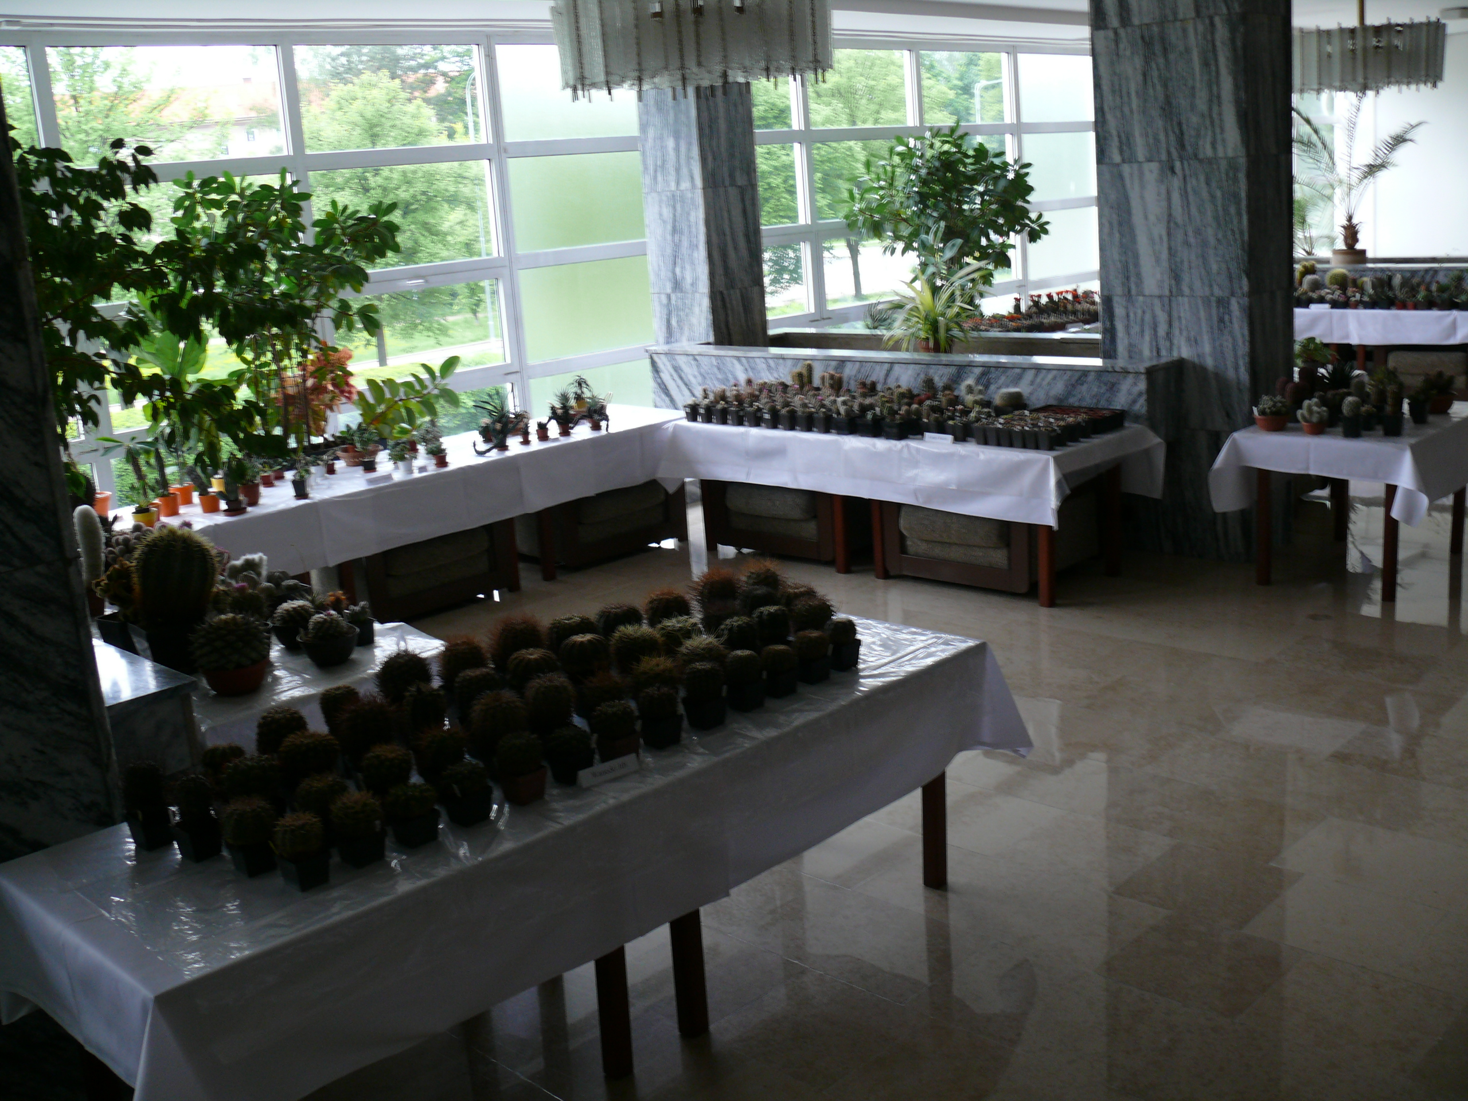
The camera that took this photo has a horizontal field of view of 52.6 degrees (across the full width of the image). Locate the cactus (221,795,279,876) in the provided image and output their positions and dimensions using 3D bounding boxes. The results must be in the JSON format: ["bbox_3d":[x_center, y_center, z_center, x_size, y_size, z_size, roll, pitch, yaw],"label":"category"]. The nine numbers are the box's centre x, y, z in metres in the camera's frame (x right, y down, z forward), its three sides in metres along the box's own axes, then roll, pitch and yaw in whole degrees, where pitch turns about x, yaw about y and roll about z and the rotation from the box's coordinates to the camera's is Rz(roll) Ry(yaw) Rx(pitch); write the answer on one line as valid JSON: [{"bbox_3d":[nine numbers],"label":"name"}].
[{"bbox_3d":[-0.935,0.549,2.888,0.103,0.140,0.103,10,19,44],"label":"cactus"}]

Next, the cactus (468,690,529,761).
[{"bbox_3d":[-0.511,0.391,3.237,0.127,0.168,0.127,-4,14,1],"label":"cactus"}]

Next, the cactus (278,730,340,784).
[{"bbox_3d":[-0.909,0.445,3.175,0.131,0.115,0.131,10,19,44],"label":"cactus"}]

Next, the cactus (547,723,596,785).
[{"bbox_3d":[-0.351,0.434,3.198,0.091,0.112,0.091,-4,14,1],"label":"cactus"}]

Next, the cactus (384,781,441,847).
[{"bbox_3d":[-0.632,0.509,2.904,0.106,0.110,0.106,-4,14,1],"label":"cactus"}]

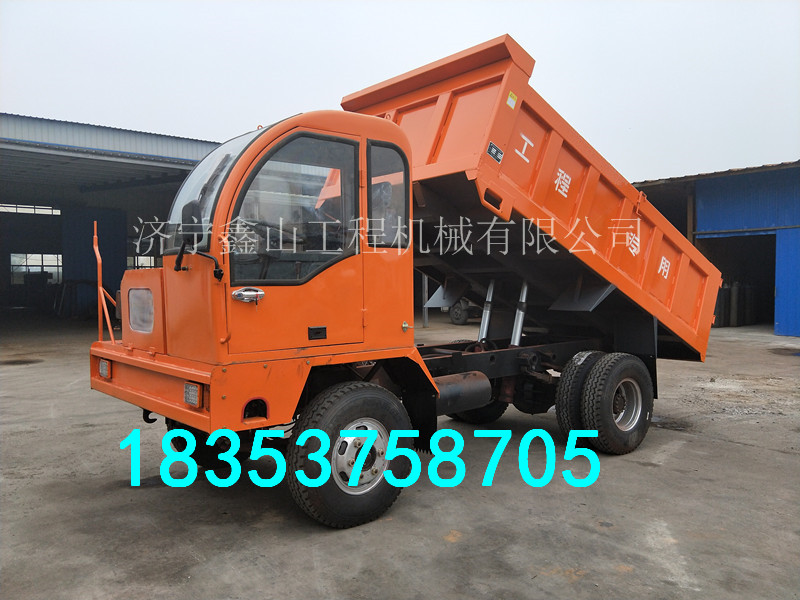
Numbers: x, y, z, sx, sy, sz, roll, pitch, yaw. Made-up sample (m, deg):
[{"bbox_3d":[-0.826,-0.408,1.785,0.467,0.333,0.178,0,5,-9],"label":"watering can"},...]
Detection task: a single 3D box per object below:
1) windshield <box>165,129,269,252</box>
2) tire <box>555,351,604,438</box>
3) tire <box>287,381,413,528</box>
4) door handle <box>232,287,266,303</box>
[{"bbox_3d":[-0.870,-0.579,2.917,0.460,0.740,0.560,-1,1,-43],"label":"windshield"},{"bbox_3d":[1.702,0.889,5.208,0.850,0.850,0.240,-1,1,-43],"label":"tire"},{"bbox_3d":[-0.277,0.926,3.504,0.850,0.850,0.240,-1,1,-43],"label":"tire"},{"bbox_3d":[-0.748,-0.027,2.860,0.178,0.077,0.056,-1,2,-41],"label":"door handle"}]

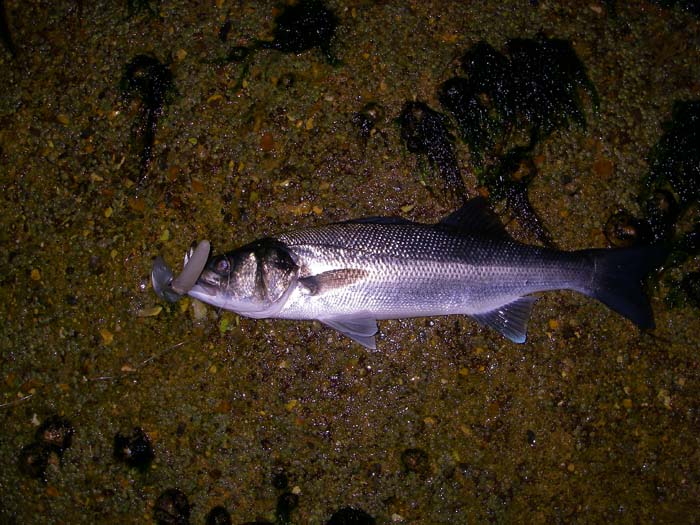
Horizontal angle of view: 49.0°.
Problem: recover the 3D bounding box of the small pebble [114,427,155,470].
[{"bbox_3d":[-0.211,0.182,0.754,0.038,0.021,0.041,0,84,1],"label":"small pebble"}]

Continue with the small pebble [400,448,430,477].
[{"bbox_3d":[0.064,0.195,0.750,0.028,0.014,0.026,0,84,1],"label":"small pebble"}]

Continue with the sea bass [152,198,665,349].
[{"bbox_3d":[0.057,0.011,0.744,0.494,0.062,0.143,0,84,1],"label":"sea bass"}]

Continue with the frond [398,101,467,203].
[{"bbox_3d":[0.086,-0.113,0.778,0.053,0.020,0.113,-27,84,-2],"label":"frond"}]

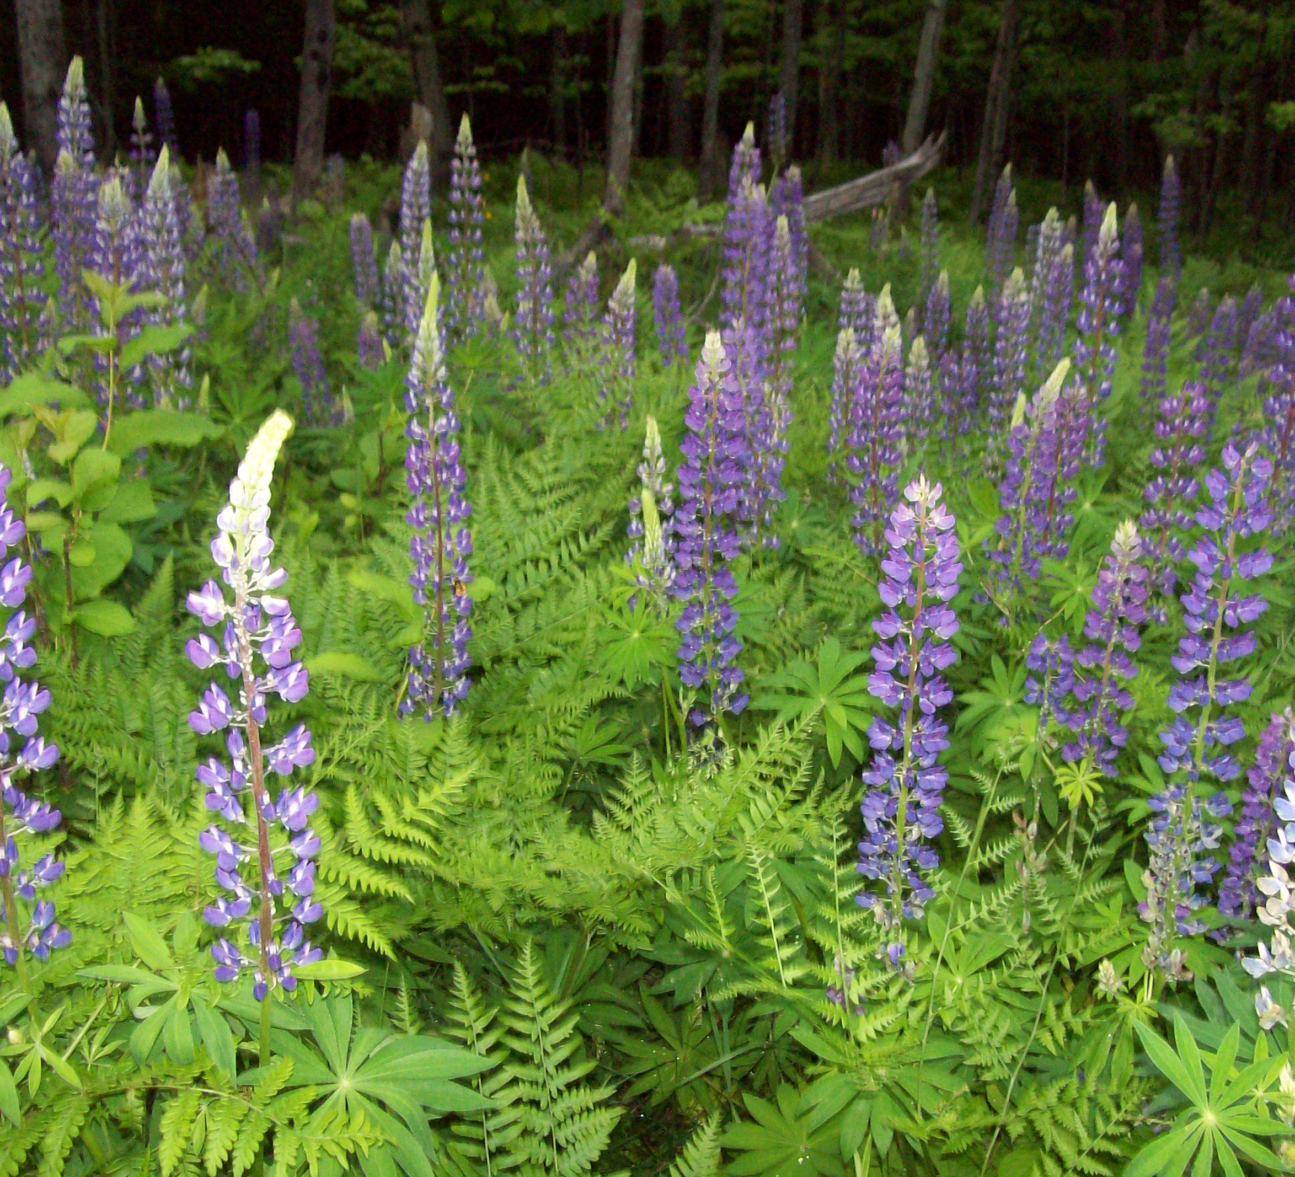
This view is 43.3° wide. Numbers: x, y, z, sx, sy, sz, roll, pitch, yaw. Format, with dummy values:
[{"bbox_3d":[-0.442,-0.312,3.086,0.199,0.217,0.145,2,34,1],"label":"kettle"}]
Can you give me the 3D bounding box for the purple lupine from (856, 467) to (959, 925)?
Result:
[{"bbox_3d":[0.198,0.098,1.240,0.068,0.376,0.068,3,17,9],"label":"purple lupine"}]

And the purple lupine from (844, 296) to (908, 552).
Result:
[{"bbox_3d":[0.271,-0.189,1.900,0.064,0.314,0.064,2,18,8],"label":"purple lupine"}]

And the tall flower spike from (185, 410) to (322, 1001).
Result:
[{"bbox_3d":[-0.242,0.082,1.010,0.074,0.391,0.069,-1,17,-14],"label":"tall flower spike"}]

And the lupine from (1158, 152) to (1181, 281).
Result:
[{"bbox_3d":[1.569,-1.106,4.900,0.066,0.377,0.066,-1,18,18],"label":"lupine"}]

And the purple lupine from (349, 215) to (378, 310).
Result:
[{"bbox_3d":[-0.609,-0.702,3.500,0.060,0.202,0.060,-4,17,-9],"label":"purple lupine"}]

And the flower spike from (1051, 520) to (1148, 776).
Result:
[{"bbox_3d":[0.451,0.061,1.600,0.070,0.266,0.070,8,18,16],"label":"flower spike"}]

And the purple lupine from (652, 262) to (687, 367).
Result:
[{"bbox_3d":[0.043,-0.553,3.300,0.065,0.211,0.065,-5,17,2],"label":"purple lupine"}]

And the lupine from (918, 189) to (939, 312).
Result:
[{"bbox_3d":[0.843,-1.016,4.900,0.063,0.366,0.063,1,17,10],"label":"lupine"}]

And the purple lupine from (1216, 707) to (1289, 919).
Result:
[{"bbox_3d":[0.619,0.233,1.650,0.058,0.230,0.058,8,18,21],"label":"purple lupine"}]

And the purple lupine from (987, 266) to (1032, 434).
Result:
[{"bbox_3d":[0.558,-0.362,2.500,0.064,0.257,0.064,5,18,12],"label":"purple lupine"}]

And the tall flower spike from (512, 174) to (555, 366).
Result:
[{"bbox_3d":[-0.195,-0.535,2.750,0.064,0.314,0.064,-3,17,-3],"label":"tall flower spike"}]

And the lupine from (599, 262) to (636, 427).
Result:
[{"bbox_3d":[-0.042,-0.415,2.800,0.063,0.291,0.063,6,18,-2],"label":"lupine"}]

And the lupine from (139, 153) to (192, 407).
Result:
[{"bbox_3d":[-0.677,-0.433,2.300,0.064,0.360,0.064,-1,18,-16],"label":"lupine"}]

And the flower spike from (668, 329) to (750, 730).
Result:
[{"bbox_3d":[0.060,-0.048,1.520,0.064,0.387,0.064,0,18,2],"label":"flower spike"}]

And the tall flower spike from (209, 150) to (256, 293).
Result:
[{"bbox_3d":[-0.837,-0.746,3.300,0.072,0.279,0.072,-7,17,-13],"label":"tall flower spike"}]

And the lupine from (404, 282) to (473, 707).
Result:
[{"bbox_3d":[-0.208,-0.080,1.600,0.064,0.450,0.064,-1,18,-7],"label":"lupine"}]

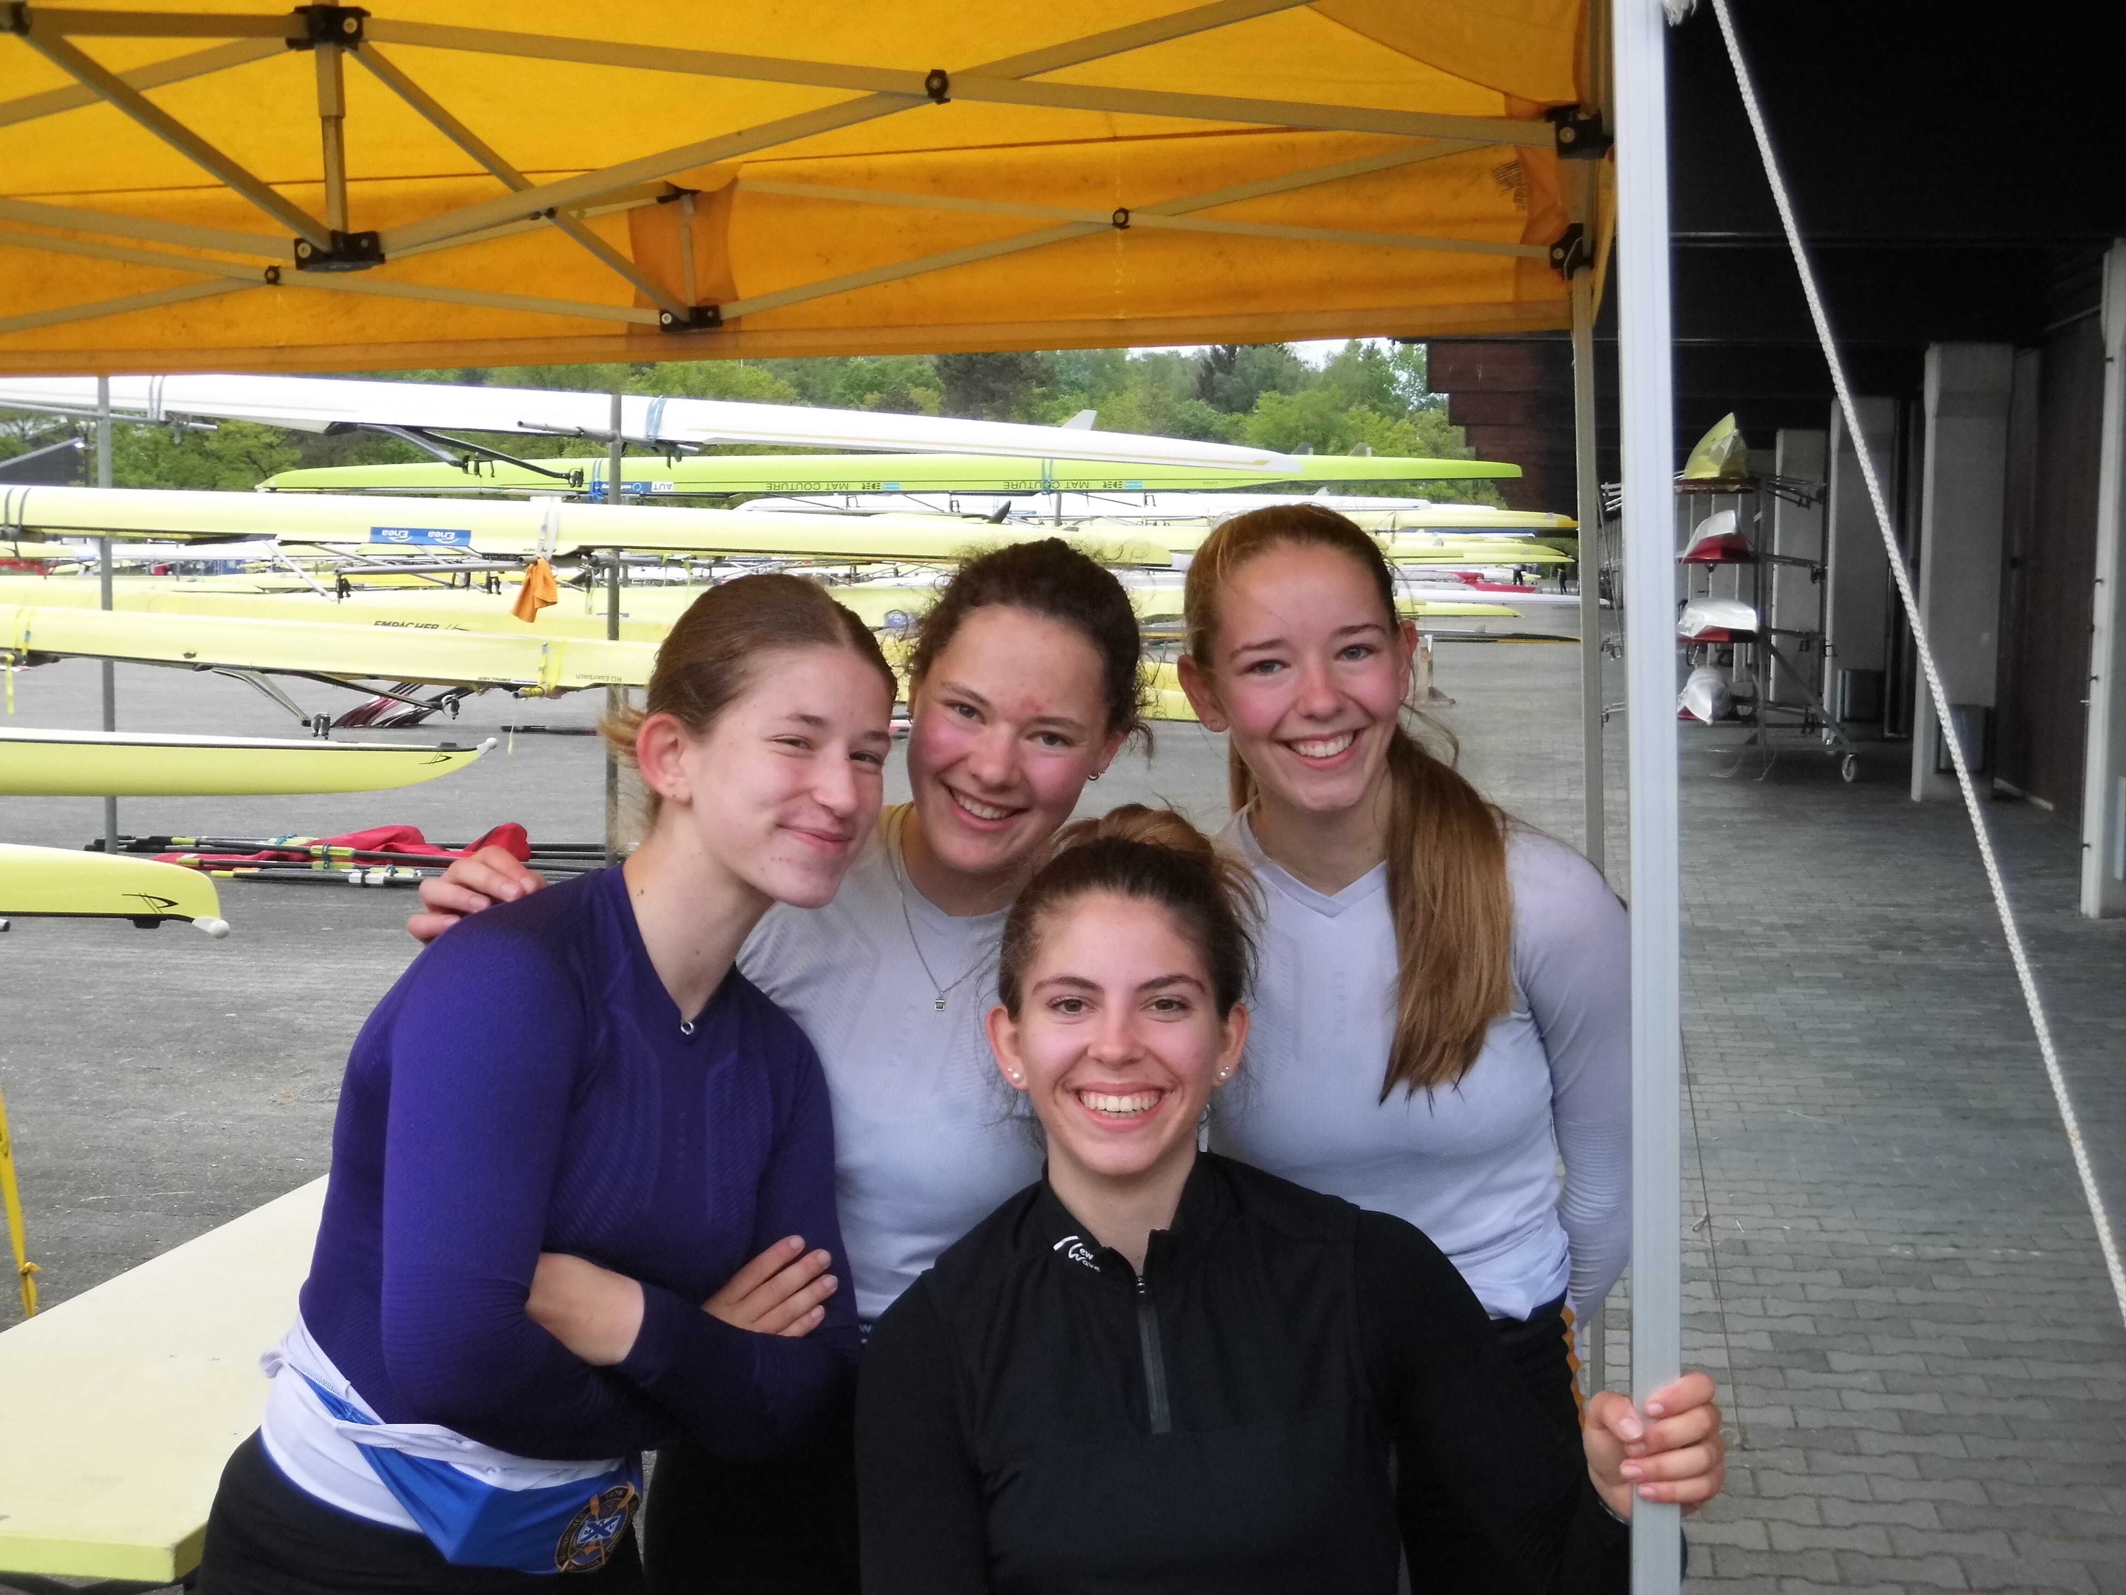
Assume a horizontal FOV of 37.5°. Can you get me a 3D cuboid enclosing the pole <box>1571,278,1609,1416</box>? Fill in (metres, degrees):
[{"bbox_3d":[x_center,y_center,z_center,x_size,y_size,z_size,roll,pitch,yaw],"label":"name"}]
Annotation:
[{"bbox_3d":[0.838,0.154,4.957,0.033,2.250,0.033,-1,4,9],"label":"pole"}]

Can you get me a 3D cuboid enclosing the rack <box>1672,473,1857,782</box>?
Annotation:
[{"bbox_3d":[5.419,-1.348,24.619,1.450,2.220,3.550,1,4,11],"label":"rack"}]

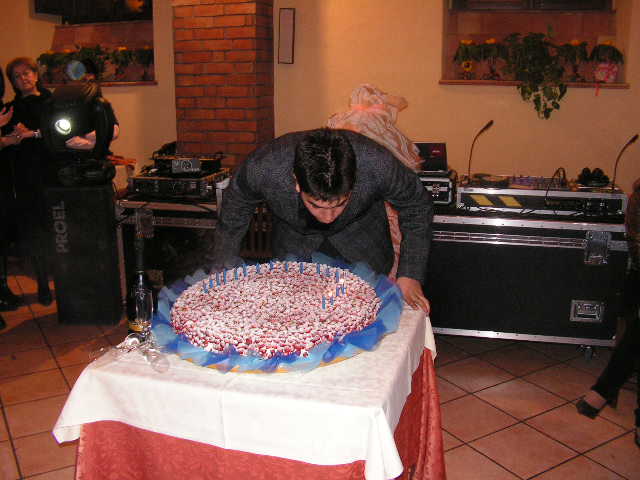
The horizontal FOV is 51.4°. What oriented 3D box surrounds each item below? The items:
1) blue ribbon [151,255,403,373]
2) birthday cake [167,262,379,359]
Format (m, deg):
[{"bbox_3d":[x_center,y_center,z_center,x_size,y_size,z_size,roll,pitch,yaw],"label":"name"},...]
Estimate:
[{"bbox_3d":[-0.133,0.202,2.071,0.770,0.115,0.770,0,13,0],"label":"blue ribbon"},{"bbox_3d":[-0.136,0.201,2.068,0.640,0.100,0.640,0,13,0],"label":"birthday cake"}]

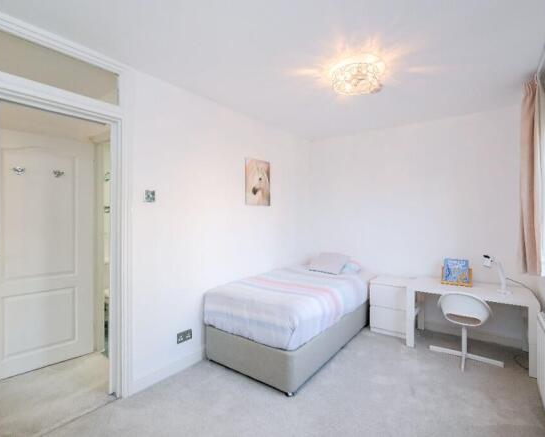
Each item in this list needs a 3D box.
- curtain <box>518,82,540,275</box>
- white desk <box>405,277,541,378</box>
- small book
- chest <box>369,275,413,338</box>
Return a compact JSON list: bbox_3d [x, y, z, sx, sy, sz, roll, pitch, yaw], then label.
[{"bbox_3d":[2.030,-0.310,2.160,0.120,1.480,0.280,0,0,38],"label":"curtain"},{"bbox_3d":[1.970,1.035,2.785,1.030,0.600,0.530,0,0,35],"label":"white desk"},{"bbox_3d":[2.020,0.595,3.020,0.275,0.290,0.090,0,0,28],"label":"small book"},{"bbox_3d":[1.440,1.065,3.300,0.390,0.550,0.430,0,0,35],"label":"chest"}]

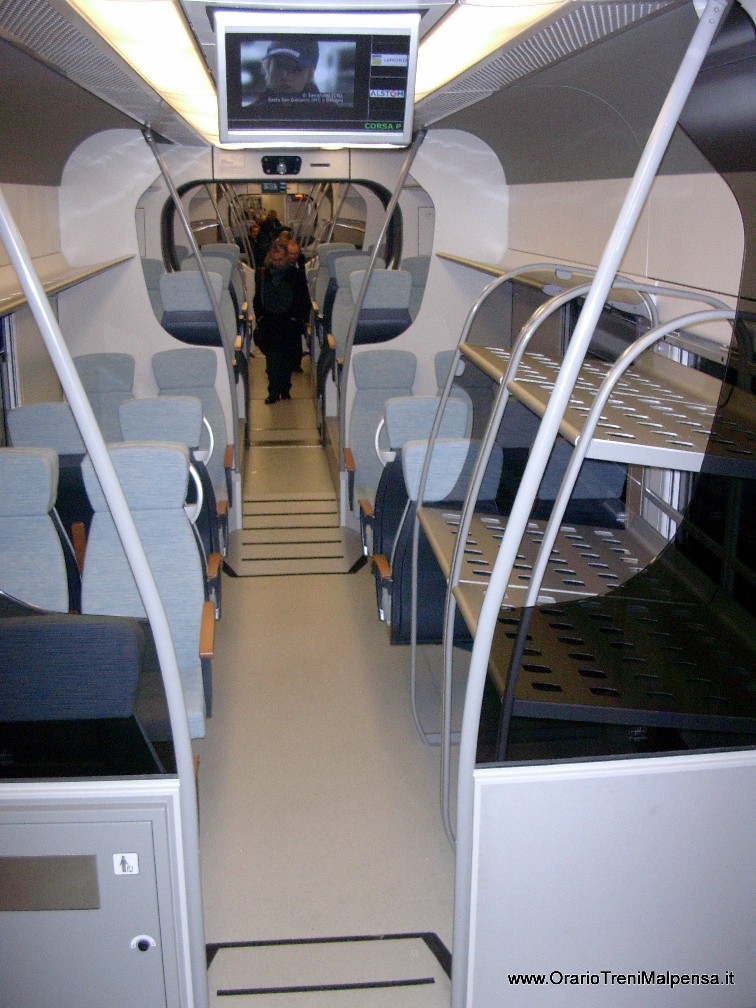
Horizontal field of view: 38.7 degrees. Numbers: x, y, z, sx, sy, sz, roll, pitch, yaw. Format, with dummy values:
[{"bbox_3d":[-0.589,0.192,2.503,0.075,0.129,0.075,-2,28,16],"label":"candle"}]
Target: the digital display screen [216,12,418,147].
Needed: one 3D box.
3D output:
[{"bbox_3d":[-0.123,-0.871,2.199,0.400,0.267,0.055,-2,44,-6],"label":"digital display screen"}]

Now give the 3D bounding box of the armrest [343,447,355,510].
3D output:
[{"bbox_3d":[-0.167,-0.167,6.135,0.052,0.250,0.380,-2,16,-6],"label":"armrest"}]

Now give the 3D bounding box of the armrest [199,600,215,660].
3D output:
[{"bbox_3d":[-0.587,0.437,3.705,0.048,0.060,0.380,-2,16,-6],"label":"armrest"}]

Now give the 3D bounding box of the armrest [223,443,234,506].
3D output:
[{"bbox_3d":[-0.849,-0.186,6.202,0.052,0.250,0.380,-2,16,-6],"label":"armrest"}]

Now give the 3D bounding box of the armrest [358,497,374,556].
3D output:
[{"bbox_3d":[-0.059,0.114,5.122,0.052,0.230,0.370,-2,16,-6],"label":"armrest"}]

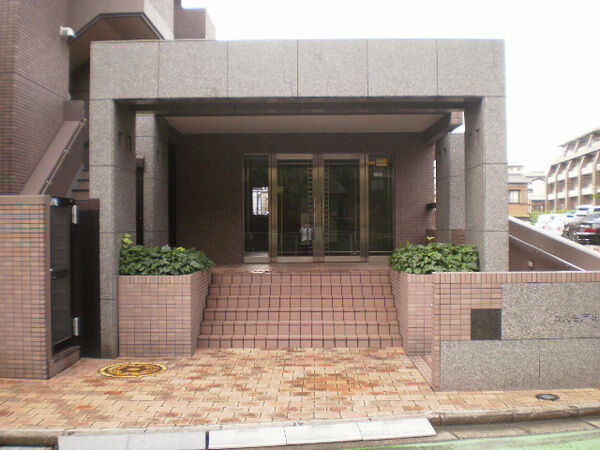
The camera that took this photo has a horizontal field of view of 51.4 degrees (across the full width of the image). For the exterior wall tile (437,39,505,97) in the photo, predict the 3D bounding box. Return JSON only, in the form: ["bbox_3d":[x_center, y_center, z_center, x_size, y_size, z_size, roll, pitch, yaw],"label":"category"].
[{"bbox_3d":[2.099,-1.935,7.705,0.830,0.700,0.060,0,0,0],"label":"exterior wall tile"}]

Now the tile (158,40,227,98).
[{"bbox_3d":[-1.316,-1.918,7.724,0.850,0.700,0.060,0,0,0],"label":"tile"}]

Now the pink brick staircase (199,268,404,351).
[{"bbox_3d":[0.013,1.173,8.831,2.685,0.895,1.420,0,0,0],"label":"pink brick staircase"}]

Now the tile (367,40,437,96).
[{"bbox_3d":[1.256,-1.931,7.710,0.855,0.700,0.060,0,0,0],"label":"tile"}]

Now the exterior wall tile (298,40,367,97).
[{"bbox_3d":[0.399,-1.927,7.715,0.860,0.700,0.060,0,0,0],"label":"exterior wall tile"}]

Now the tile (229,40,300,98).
[{"bbox_3d":[-0.461,-1.922,7.719,0.860,0.700,0.060,0,0,0],"label":"tile"}]

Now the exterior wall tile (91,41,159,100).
[{"bbox_3d":[-2.166,-1.914,7.729,0.850,0.700,0.060,0,0,0],"label":"exterior wall tile"}]

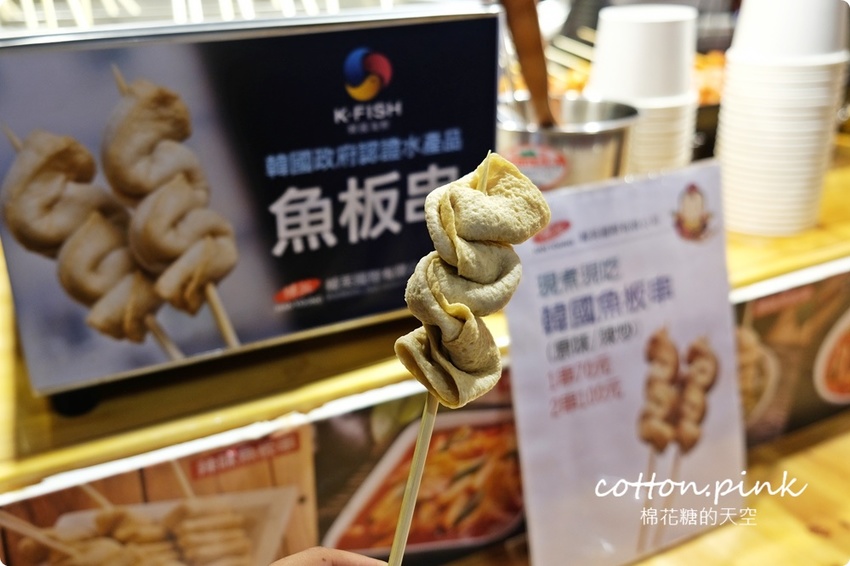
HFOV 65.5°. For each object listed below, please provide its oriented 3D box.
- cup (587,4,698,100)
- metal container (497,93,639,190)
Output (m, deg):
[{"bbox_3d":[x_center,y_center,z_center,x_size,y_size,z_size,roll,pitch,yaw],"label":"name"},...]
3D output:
[{"bbox_3d":[0.216,-0.221,0.649,0.109,0.078,0.109,-2,24,1],"label":"cup"},{"bbox_3d":[0.120,-0.089,0.612,0.140,0.132,0.140,-2,24,1],"label":"metal container"}]

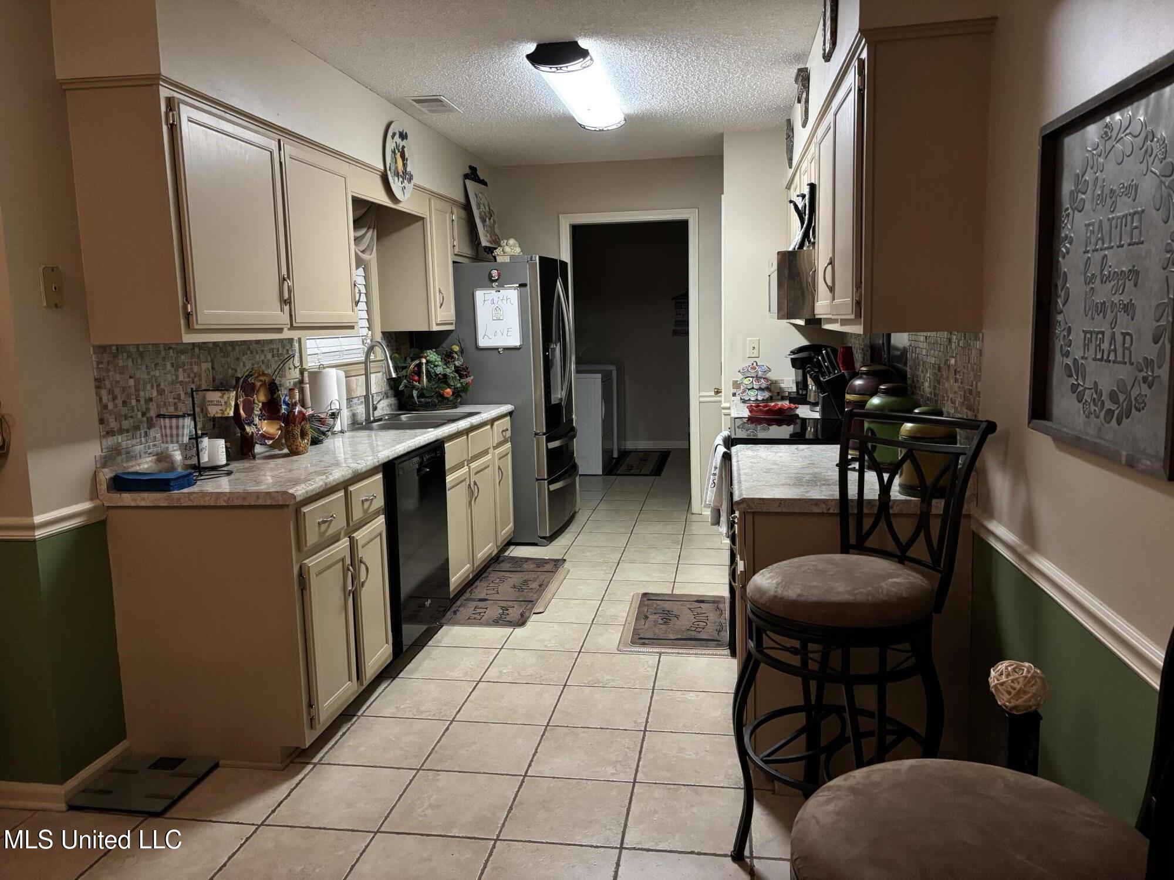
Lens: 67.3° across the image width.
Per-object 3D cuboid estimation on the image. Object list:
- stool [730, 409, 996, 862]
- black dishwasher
[{"bbox_3d":[0.668,0.526,2.249,0.540,1.140,0.490,-5,9,-26],"label":"stool"},{"bbox_3d":[-0.984,0.449,3.783,0.609,0.808,0.605,0,8,9],"label":"black dishwasher"}]

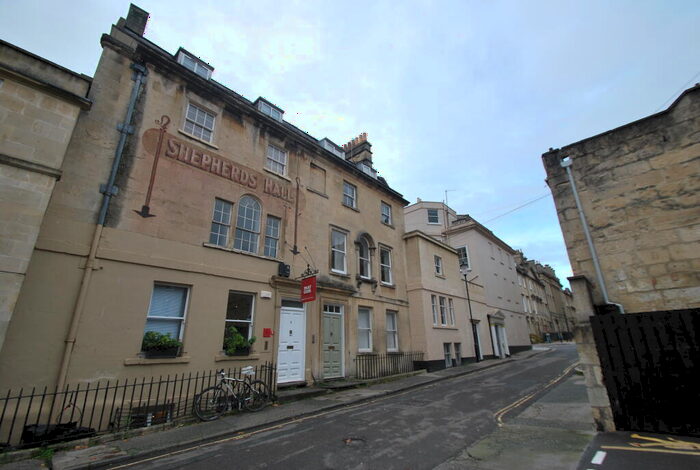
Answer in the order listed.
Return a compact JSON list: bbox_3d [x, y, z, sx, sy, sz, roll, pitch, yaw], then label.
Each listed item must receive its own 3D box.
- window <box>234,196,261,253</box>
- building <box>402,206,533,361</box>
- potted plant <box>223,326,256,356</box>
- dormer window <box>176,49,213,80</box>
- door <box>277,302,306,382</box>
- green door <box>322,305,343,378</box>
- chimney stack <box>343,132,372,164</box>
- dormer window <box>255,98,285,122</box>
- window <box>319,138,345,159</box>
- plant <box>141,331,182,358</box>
[{"bbox_3d":[-3.202,-0.392,9.306,0.150,1.919,0.820,-17,-24,40],"label":"window"},{"bbox_3d":[7.325,4.027,24.623,8.000,11.500,19.700,-17,-24,40],"label":"building"},{"bbox_3d":[-2.995,2.915,8.061,0.300,0.696,0.824,-17,-24,40],"label":"potted plant"},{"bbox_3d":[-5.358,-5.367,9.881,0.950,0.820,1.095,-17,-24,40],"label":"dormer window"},{"bbox_3d":[-1.840,3.429,9.514,0.120,2.501,1.066,-17,-24,40],"label":"door"},{"bbox_3d":[-0.598,3.885,10.789,0.120,2.534,1.050,-17,-24,40],"label":"green door"},{"bbox_3d":[0.398,-5.314,19.664,2.300,2.300,0.693,-17,-24,40],"label":"chimney stack"},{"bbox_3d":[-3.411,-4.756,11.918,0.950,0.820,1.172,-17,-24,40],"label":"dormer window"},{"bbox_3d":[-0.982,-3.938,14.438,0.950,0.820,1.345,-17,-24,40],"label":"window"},{"bbox_3d":[-4.300,2.507,6.696,0.300,0.600,0.800,-17,-24,40],"label":"plant"}]

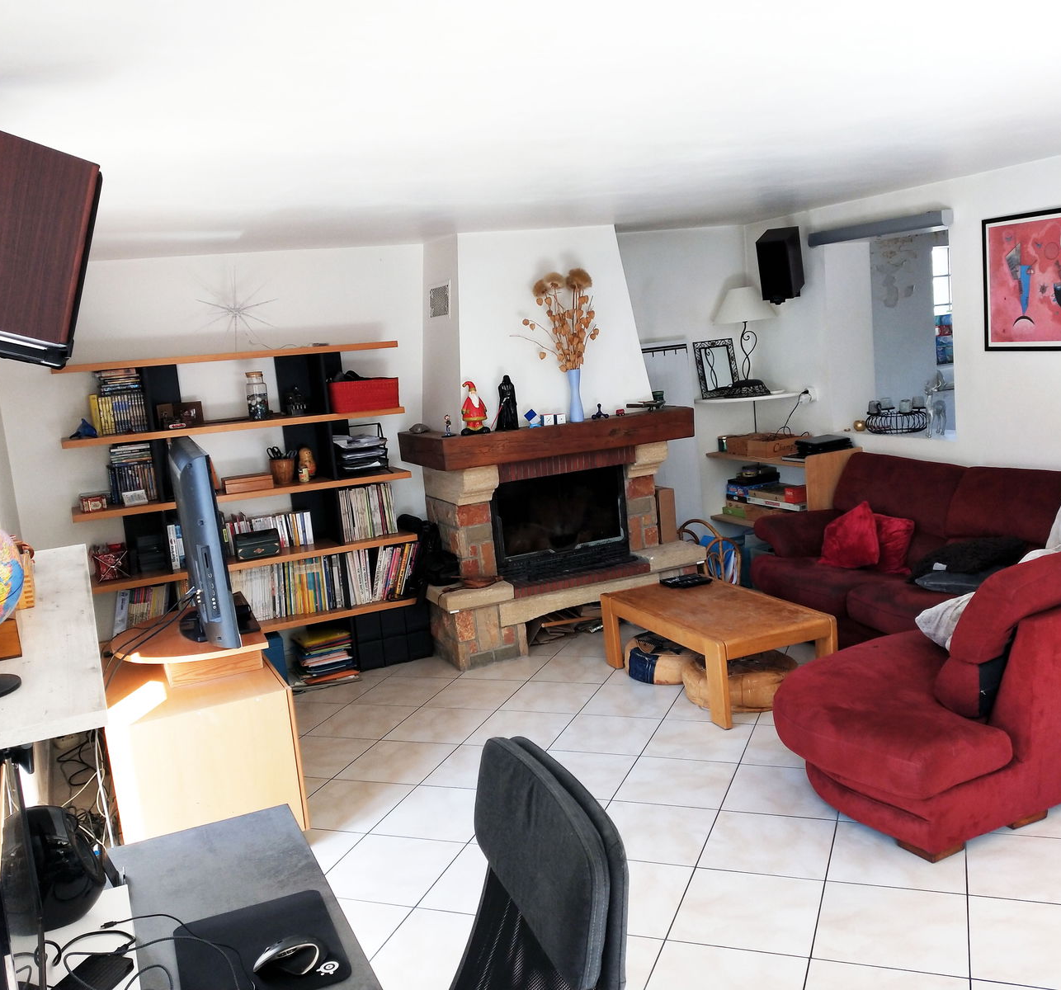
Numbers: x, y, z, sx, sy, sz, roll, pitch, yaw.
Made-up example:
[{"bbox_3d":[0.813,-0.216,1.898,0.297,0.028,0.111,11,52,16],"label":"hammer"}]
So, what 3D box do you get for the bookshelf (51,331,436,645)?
[{"bbox_3d":[-1.503,0.166,4.769,1.710,1.842,0.276,-9,10,-23],"label":"bookshelf"}]

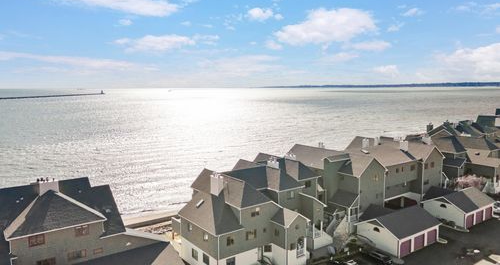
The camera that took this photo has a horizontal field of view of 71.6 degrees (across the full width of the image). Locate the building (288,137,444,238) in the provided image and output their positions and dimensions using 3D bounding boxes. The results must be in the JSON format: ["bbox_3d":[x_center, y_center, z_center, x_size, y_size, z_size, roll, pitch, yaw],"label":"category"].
[{"bbox_3d":[26.524,8.868,79.273,31.138,12.358,20.921,-5,9,-35],"label":"building"}]

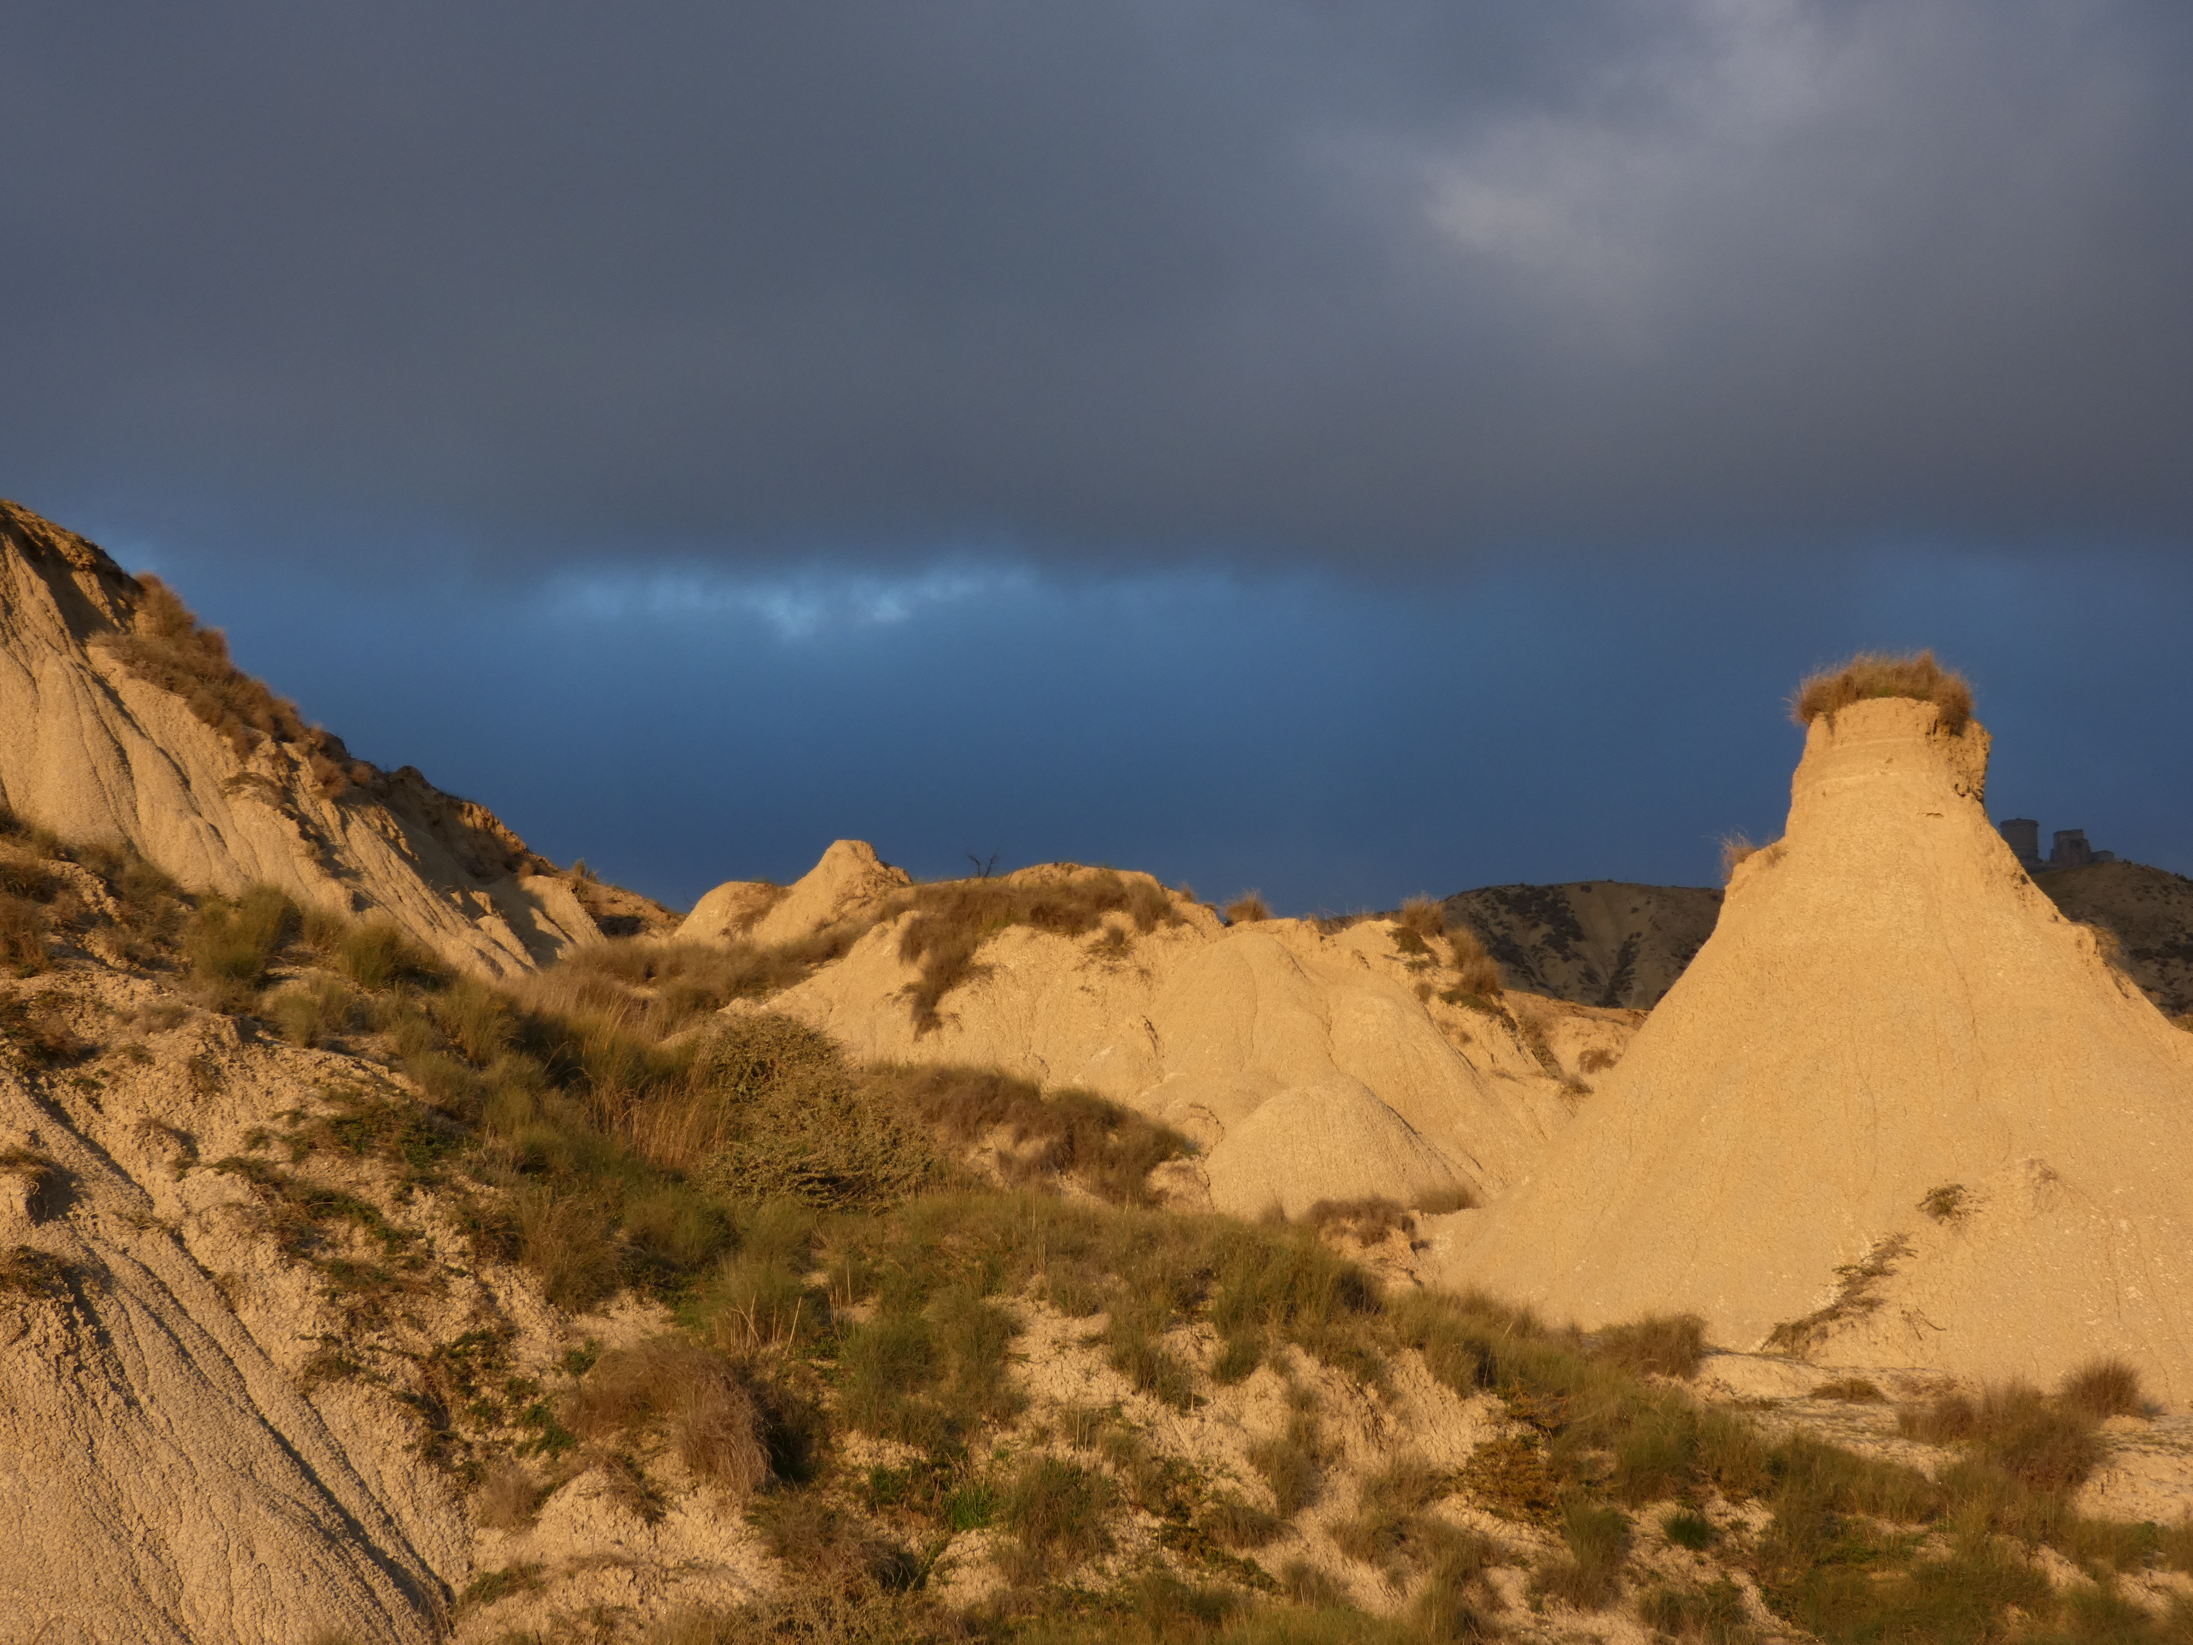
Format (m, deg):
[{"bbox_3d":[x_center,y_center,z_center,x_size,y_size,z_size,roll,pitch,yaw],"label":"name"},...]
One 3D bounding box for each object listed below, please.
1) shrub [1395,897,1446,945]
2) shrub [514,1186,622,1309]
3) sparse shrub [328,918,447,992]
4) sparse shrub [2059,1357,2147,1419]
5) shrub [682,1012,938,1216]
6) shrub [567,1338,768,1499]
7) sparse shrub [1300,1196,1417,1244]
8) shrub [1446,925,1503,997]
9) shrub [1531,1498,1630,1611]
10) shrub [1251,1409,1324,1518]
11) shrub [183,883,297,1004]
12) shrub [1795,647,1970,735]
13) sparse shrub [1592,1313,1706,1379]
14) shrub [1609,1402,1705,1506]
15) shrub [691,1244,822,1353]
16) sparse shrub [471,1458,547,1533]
[{"bbox_3d":[4.181,1.269,62.000,0.662,0.587,0.616,0,-2,0],"label":"shrub"},{"bbox_3d":[-3.848,3.095,35.000,0.785,0.852,0.730,0,-2,0],"label":"shrub"},{"bbox_3d":[-5.885,1.103,40.000,0.996,0.626,0.947,0,-2,0],"label":"sparse shrub"},{"bbox_3d":[7.944,4.462,38.000,0.676,0.500,0.642,0,-2,0],"label":"sparse shrub"},{"bbox_3d":[-2.166,2.232,37.000,1.975,1.501,1.679,0,-2,0],"label":"shrub"},{"bbox_3d":[-2.491,3.467,28.000,1.186,0.947,1.008,0,-2,0],"label":"shrub"},{"bbox_3d":[2.450,3.723,45.000,1.041,0.448,0.885,0,-2,0],"label":"sparse shrub"},{"bbox_3d":[4.708,1.719,60.000,0.726,0.852,0.726,0,-2,0],"label":"shrub"},{"bbox_3d":[3.116,4.705,31.000,0.640,0.692,0.595,0,-2,0],"label":"shrub"},{"bbox_3d":[1.210,4.059,30.500,0.478,0.684,0.501,0,-2,0],"label":"shrub"},{"bbox_3d":[-6.939,0.985,39.000,0.930,0.936,0.865,0,-2,0],"label":"shrub"},{"bbox_3d":[7.994,-1.343,49.000,1.848,0.812,1.479,0,-2,0],"label":"shrub"},{"bbox_3d":[4.820,4.566,42.000,0.986,0.540,0.917,0,-2,0],"label":"sparse shrub"},{"bbox_3d":[3.846,4.327,33.000,0.658,0.705,0.625,0,-2,0],"label":"shrub"},{"bbox_3d":[-2.543,3.561,36.000,0.974,0.767,0.905,0,-2,0],"label":"shrub"},{"bbox_3d":[-3.295,3.771,27.000,0.413,0.404,0.392,0,-2,0],"label":"sparse shrub"}]

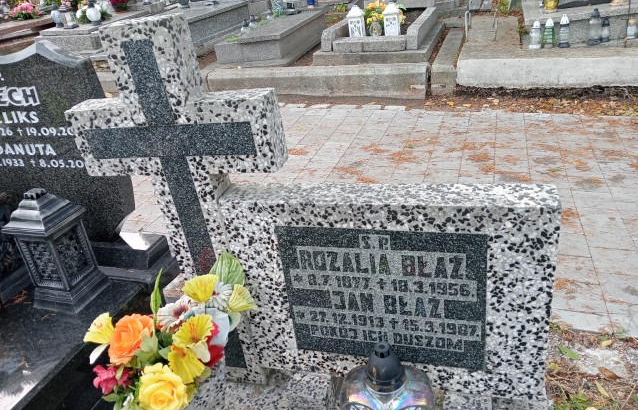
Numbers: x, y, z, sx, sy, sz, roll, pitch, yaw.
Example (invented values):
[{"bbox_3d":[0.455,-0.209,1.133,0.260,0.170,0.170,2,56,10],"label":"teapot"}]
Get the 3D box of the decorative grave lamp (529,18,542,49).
[{"bbox_3d":[2.012,-1.584,4.800,0.120,0.265,0.120,2,29,18],"label":"decorative grave lamp"}]

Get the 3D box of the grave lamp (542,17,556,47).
[{"bbox_3d":[2.142,-1.603,4.800,0.115,0.265,0.115,2,29,18],"label":"grave lamp"}]

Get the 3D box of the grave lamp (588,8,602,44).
[{"bbox_3d":[2.542,-1.645,4.751,0.112,0.320,0.112,2,27,18],"label":"grave lamp"}]

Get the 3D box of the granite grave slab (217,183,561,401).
[{"bbox_3d":[0.160,0.204,1.239,0.730,0.519,0.089,1,29,18],"label":"granite grave slab"}]

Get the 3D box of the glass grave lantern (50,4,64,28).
[{"bbox_3d":[-3.363,-2.440,6.639,0.125,0.280,0.125,2,27,18],"label":"glass grave lantern"}]

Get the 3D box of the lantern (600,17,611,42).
[{"bbox_3d":[2.690,-1.648,4.850,0.090,0.215,0.090,2,29,18],"label":"lantern"}]

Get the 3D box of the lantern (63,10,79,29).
[{"bbox_3d":[-3.173,-2.399,6.596,0.135,0.250,0.135,2,27,18],"label":"lantern"}]

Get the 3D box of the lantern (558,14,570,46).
[{"bbox_3d":[2.277,-1.623,4.786,0.098,0.295,0.098,2,27,18],"label":"lantern"}]

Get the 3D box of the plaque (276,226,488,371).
[{"bbox_3d":[0.134,0.195,1.101,0.426,0.334,0.020,1,27,19],"label":"plaque"}]

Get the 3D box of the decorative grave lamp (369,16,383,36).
[{"bbox_3d":[0.559,-1.764,5.077,0.120,0.200,0.120,2,27,18],"label":"decorative grave lamp"}]

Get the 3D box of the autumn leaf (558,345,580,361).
[{"bbox_3d":[0.808,0.471,1.664,0.030,0.012,0.078,-19,28,-24],"label":"autumn leaf"}]

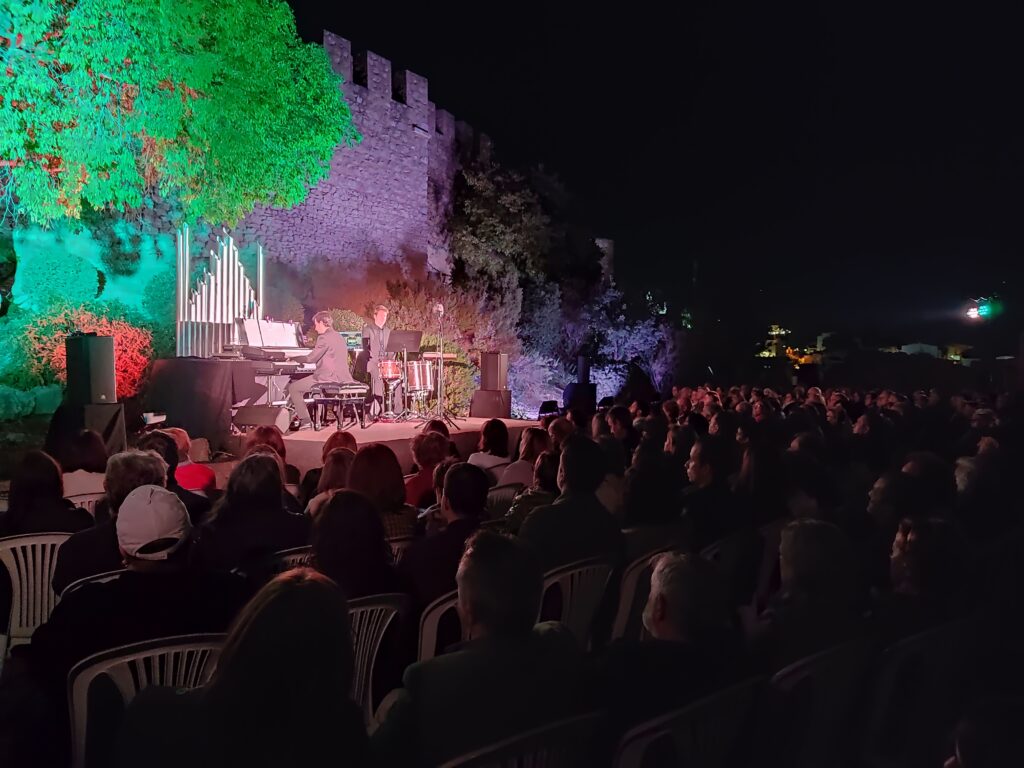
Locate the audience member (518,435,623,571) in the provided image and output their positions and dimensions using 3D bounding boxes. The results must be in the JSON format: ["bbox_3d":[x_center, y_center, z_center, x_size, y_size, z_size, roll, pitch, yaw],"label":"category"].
[{"bbox_3d":[0.140,0.885,3.360,0.740,1.350,0.540,1,1,43],"label":"audience member"}]

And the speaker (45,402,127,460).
[{"bbox_3d":[-3.690,0.370,6.680,0.500,0.460,0.450,0,1,26],"label":"speaker"}]

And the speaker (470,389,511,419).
[{"bbox_3d":[-0.314,0.305,11.450,0.520,0.420,0.460,1,1,30],"label":"speaker"}]

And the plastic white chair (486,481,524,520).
[{"bbox_3d":[-0.260,1.125,5.500,0.550,0.810,0.550,0,0,-43],"label":"plastic white chair"}]

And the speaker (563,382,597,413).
[{"bbox_3d":[1.110,0.275,12.700,0.450,0.520,0.420,1,1,44],"label":"speaker"}]

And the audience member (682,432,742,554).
[{"bbox_3d":[0.900,0.870,3.850,0.750,1.220,0.500,0,0,30],"label":"audience member"}]

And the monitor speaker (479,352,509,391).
[{"bbox_3d":[-0.253,-0.185,11.400,0.310,0.560,0.320,1,1,30],"label":"monitor speaker"}]

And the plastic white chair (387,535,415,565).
[{"bbox_3d":[-0.655,1.150,3.880,0.540,0.820,0.550,-1,1,-30],"label":"plastic white chair"}]

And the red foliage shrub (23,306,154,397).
[{"bbox_3d":[-4.950,-0.350,9.000,1.450,1.100,1.200,0,0,-28],"label":"red foliage shrub"}]

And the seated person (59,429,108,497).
[{"bbox_3d":[-2.480,0.880,4.500,0.500,1.220,0.750,0,0,-20],"label":"seated person"}]

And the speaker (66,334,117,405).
[{"bbox_3d":[-3.800,-0.130,6.950,0.310,0.610,0.350,0,0,23],"label":"speaker"}]

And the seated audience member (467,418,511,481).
[{"bbox_3d":[-0.250,0.900,6.580,0.480,1.240,0.720,-1,1,-43],"label":"seated audience member"}]

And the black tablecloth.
[{"bbox_3d":[-2.900,0.180,7.600,1.100,0.830,0.900,0,0,27],"label":"black tablecloth"}]

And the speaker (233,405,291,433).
[{"bbox_3d":[-2.760,0.385,8.450,0.550,0.330,0.400,0,1,20],"label":"speaker"}]

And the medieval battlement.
[{"bbox_3d":[-2.600,-7.900,22.300,1.200,1.400,8.600,0,0,27],"label":"medieval battlement"}]

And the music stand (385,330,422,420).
[{"bbox_3d":[-1.570,-0.130,11.100,0.520,1.300,0.480,0,0,-28],"label":"music stand"}]

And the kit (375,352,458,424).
[{"bbox_3d":[-1.450,0.050,11.650,1.150,1.050,0.700,0,1,-27],"label":"kit"}]

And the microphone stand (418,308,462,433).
[{"bbox_3d":[-0.940,-0.255,10.200,0.540,1.600,0.540,-1,1,-45],"label":"microphone stand"}]

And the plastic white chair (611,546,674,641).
[{"bbox_3d":[0.420,1.155,3.400,0.550,0.820,0.540,1,1,40],"label":"plastic white chair"}]

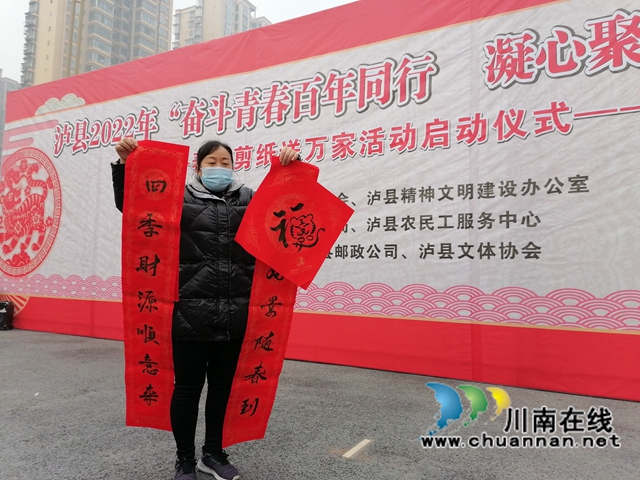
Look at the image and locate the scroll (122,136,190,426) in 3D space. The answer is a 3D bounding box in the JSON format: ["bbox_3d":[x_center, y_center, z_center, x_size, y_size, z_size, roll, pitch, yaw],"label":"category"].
[{"bbox_3d":[-0.722,0.275,2.160,0.240,1.390,0.080,9,19,2],"label":"scroll"}]

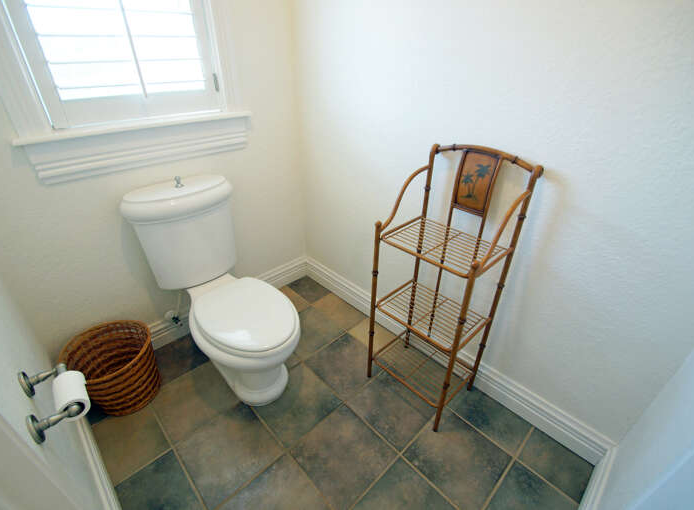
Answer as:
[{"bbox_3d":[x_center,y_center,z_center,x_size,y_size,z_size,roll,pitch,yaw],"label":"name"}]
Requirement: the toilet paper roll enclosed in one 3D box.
[{"bbox_3d":[-0.677,0.346,0.787,0.064,0.064,0.114,-25,40,-38],"label":"toilet paper roll"}]

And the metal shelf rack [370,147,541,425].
[{"bbox_3d":[0.347,0.150,1.218,0.315,1.036,0.388,-25,40,-38],"label":"metal shelf rack"}]

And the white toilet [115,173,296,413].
[{"bbox_3d":[-0.502,0.173,1.340,0.433,0.833,0.764,-25,40,-38],"label":"white toilet"}]

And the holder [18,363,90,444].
[{"bbox_3d":[-0.703,0.339,0.776,0.097,0.076,0.212,-25,40,-38],"label":"holder"}]

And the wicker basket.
[{"bbox_3d":[-0.943,0.485,1.323,0.309,0.291,0.333,-25,40,-38],"label":"wicker basket"}]

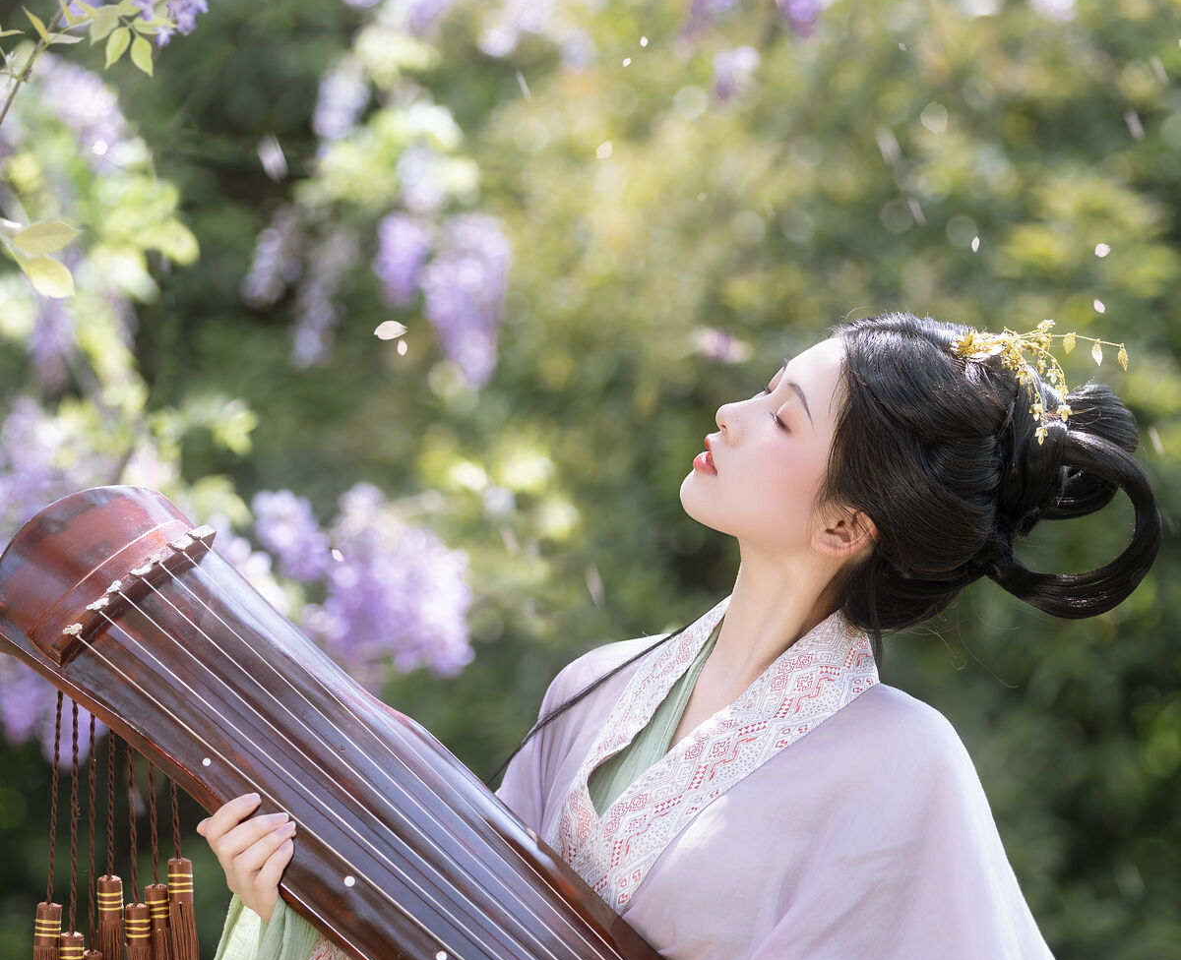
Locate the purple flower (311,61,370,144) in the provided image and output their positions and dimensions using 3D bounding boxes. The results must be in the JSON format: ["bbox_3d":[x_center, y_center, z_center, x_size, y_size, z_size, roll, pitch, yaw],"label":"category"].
[{"bbox_3d":[-0.291,-0.441,7.000,0.066,0.097,0.060,0,-3,0],"label":"purple flower"}]

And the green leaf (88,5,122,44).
[{"bbox_3d":[-0.364,-0.341,4.500,0.026,0.028,0.021,0,-3,0],"label":"green leaf"}]

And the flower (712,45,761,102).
[{"bbox_3d":[0.174,-0.488,7.200,0.060,0.068,0.054,0,-3,0],"label":"flower"}]

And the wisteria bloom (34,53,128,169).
[{"bbox_3d":[-0.661,-0.482,7.800,0.120,0.146,0.114,0,-2,0],"label":"wisteria bloom"}]

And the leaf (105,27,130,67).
[{"bbox_3d":[-0.362,-0.331,4.600,0.015,0.036,0.010,25,-2,0],"label":"leaf"}]

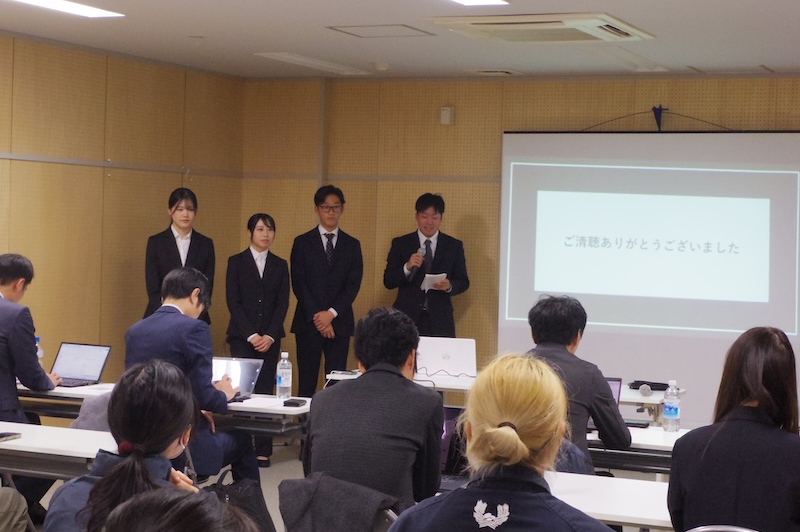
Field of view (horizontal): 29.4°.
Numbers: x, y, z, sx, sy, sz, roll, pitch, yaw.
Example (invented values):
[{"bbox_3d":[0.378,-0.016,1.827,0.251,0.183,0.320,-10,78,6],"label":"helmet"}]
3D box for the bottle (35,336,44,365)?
[{"bbox_3d":[-1.812,0.455,7.642,0.066,0.214,0.066,2,2,24],"label":"bottle"}]

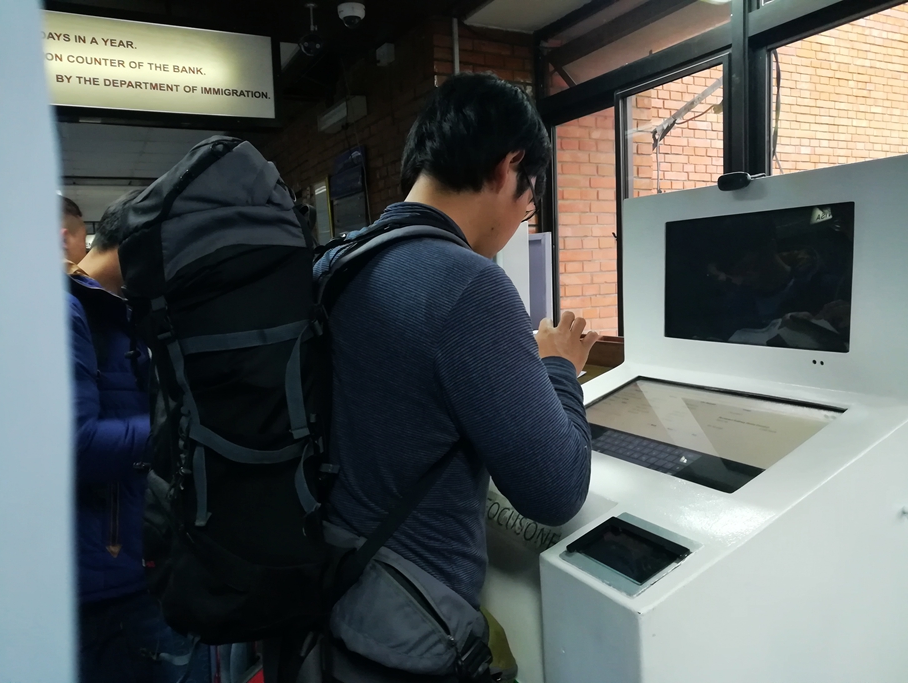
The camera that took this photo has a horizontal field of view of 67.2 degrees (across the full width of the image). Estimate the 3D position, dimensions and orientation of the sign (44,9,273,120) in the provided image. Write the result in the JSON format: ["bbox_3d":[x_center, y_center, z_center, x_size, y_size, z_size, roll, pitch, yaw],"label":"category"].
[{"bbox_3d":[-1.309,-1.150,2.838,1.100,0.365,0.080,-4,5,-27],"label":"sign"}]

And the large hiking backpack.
[{"bbox_3d":[-0.276,0.063,1.000,0.360,0.670,0.350,-5,5,-33],"label":"large hiking backpack"}]

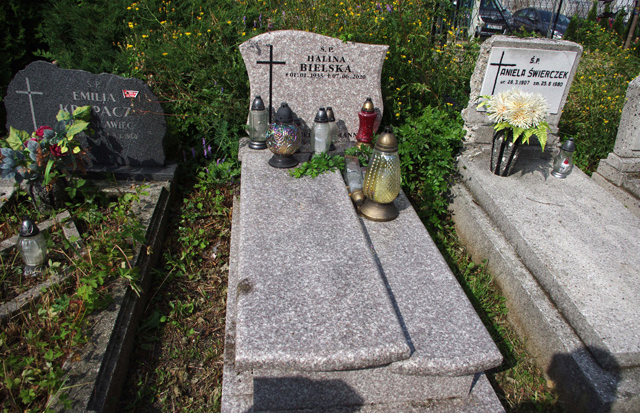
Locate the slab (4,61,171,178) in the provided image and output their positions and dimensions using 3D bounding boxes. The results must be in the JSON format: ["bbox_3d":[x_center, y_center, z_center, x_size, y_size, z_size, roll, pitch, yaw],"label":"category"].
[{"bbox_3d":[-1.379,-0.542,2.903,0.886,0.652,0.100,0,26,-9],"label":"slab"}]

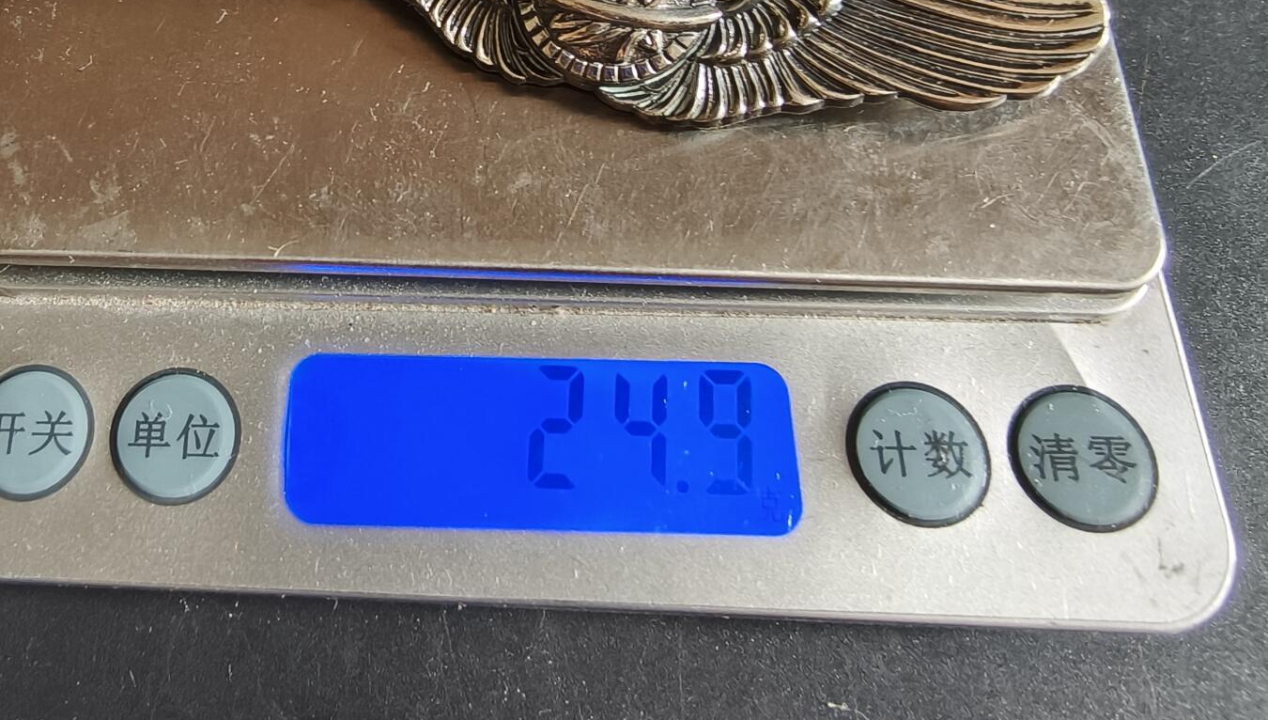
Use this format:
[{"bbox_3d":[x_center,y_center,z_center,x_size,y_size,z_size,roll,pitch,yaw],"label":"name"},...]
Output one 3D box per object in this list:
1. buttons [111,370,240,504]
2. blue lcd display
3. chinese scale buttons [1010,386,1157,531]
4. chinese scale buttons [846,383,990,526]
[{"bbox_3d":[-0.038,0.006,0.092,0.012,0.002,0.012,1,69,-2],"label":"buttons"},{"bbox_3d":[-0.008,0.007,0.093,0.043,0.002,0.015,1,69,-2],"label":"blue lcd display"},{"bbox_3d":[0.038,0.008,0.095,0.012,0.002,0.012,1,69,-2],"label":"chinese scale buttons"},{"bbox_3d":[0.024,0.008,0.094,0.012,0.002,0.012,1,69,-2],"label":"chinese scale buttons"}]

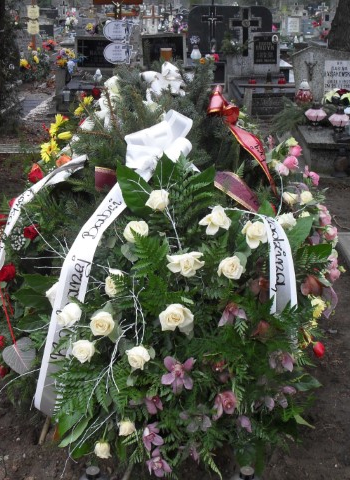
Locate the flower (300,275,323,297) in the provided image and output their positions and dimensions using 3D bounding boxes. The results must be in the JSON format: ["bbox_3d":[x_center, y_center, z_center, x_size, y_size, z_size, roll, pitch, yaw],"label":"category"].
[{"bbox_3d":[0.454,0.151,2.150,0.070,0.070,0.060,-8,23,-18],"label":"flower"}]

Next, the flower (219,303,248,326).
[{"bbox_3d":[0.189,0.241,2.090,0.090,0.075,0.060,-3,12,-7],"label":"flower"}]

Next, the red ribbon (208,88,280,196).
[{"bbox_3d":[0.276,-0.407,2.650,0.280,0.450,0.200,-6,22,-14],"label":"red ribbon"}]

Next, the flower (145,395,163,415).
[{"bbox_3d":[-0.067,0.534,2.100,0.058,0.062,0.050,-2,22,-5],"label":"flower"}]

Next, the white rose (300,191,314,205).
[{"bbox_3d":[0.488,-0.158,2.400,0.051,0.052,0.047,-4,5,-11],"label":"white rose"}]

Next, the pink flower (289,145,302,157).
[{"bbox_3d":[0.503,-0.373,2.700,0.050,0.050,0.050,-12,12,-28],"label":"pink flower"}]

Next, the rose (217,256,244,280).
[{"bbox_3d":[0.167,0.087,1.970,0.076,0.074,0.062,-3,5,-8],"label":"rose"}]

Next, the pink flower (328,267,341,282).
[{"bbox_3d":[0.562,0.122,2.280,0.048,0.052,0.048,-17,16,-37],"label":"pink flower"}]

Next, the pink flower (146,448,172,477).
[{"bbox_3d":[-0.051,0.688,2.000,0.076,0.084,0.048,2,10,5],"label":"pink flower"}]

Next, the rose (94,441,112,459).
[{"bbox_3d":[-0.243,0.703,2.170,0.056,0.058,0.054,0,22,0],"label":"rose"}]

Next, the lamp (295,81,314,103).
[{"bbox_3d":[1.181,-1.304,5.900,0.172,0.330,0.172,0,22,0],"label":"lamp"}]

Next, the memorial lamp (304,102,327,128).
[{"bbox_3d":[1.273,-1.119,5.840,0.190,0.250,0.190,0,22,0],"label":"memorial lamp"}]

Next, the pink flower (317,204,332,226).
[{"bbox_3d":[0.582,-0.095,2.520,0.060,0.082,0.060,-12,12,-28],"label":"pink flower"}]

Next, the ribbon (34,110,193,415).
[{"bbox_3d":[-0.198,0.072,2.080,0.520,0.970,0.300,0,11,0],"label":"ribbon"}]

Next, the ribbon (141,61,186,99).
[{"bbox_3d":[-0.051,-0.714,2.880,0.190,0.165,0.120,0,22,0],"label":"ribbon"}]

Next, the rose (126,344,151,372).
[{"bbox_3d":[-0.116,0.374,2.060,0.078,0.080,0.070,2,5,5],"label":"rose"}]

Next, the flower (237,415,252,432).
[{"bbox_3d":[0.210,0.556,1.960,0.045,0.052,0.040,-2,10,-5],"label":"flower"}]

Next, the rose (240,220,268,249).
[{"bbox_3d":[0.278,-0.019,2.250,0.094,0.094,0.080,-2,10,-5],"label":"rose"}]

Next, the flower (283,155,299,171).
[{"bbox_3d":[0.477,-0.317,2.650,0.062,0.062,0.060,-10,24,-23],"label":"flower"}]

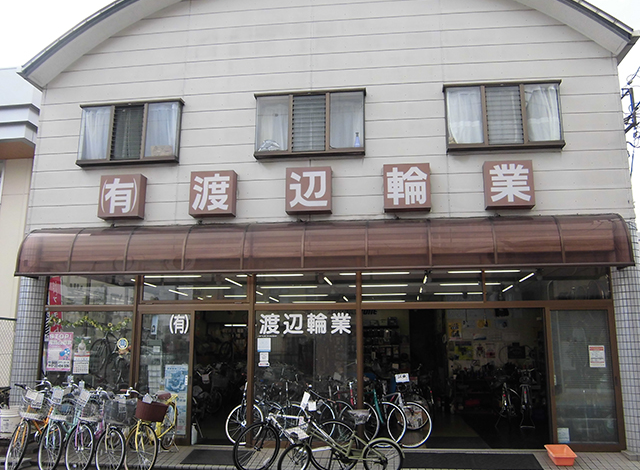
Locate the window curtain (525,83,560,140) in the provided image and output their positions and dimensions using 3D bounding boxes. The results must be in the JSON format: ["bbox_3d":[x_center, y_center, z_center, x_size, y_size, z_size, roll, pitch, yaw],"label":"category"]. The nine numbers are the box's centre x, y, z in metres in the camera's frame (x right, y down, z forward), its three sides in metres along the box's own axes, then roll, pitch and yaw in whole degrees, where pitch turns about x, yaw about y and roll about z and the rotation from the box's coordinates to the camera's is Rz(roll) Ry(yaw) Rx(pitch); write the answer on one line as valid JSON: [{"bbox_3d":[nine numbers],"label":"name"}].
[{"bbox_3d":[3.404,-1.863,7.323,0.491,0.901,0.100,-1,-9,5],"label":"window curtain"}]

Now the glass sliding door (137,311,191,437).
[{"bbox_3d":[-2.354,2.143,7.247,0.870,1.920,0.050,-1,-9,5],"label":"glass sliding door"}]

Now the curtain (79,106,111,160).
[{"bbox_3d":[-3.708,-1.678,7.926,0.531,0.925,0.090,-1,-10,5],"label":"curtain"}]

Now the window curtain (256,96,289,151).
[{"bbox_3d":[-0.753,-1.770,7.648,0.509,0.910,0.090,-1,-10,5],"label":"window curtain"}]

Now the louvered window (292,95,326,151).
[{"bbox_3d":[-0.164,-1.756,7.562,0.534,0.923,0.080,-1,-9,5],"label":"louvered window"}]

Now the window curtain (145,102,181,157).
[{"bbox_3d":[-2.577,-1.722,7.883,0.539,0.922,0.100,-1,-9,5],"label":"window curtain"}]

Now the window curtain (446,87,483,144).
[{"bbox_3d":[2.216,-1.831,7.363,0.530,0.900,0.090,-1,-10,5],"label":"window curtain"}]

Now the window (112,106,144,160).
[{"bbox_3d":[-3.130,-1.675,7.838,0.504,0.924,0.080,-1,-9,5],"label":"window"}]

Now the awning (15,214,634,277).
[{"bbox_3d":[-0.177,0.160,7.151,8.850,0.800,0.520,-1,-10,5],"label":"awning"}]

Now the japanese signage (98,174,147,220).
[{"bbox_3d":[-3.188,-0.609,7.796,0.671,0.677,0.230,-1,-9,5],"label":"japanese signage"}]

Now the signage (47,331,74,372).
[{"bbox_3d":[-4.179,1.883,7.734,0.415,0.604,0.020,-1,-9,5],"label":"signage"}]

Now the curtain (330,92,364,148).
[{"bbox_3d":[0.419,-1.808,7.538,0.525,0.913,0.090,-1,-10,5],"label":"curtain"}]

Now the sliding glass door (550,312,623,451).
[{"bbox_3d":[3.768,2.026,6.874,0.935,1.940,0.070,-1,-10,5],"label":"sliding glass door"}]

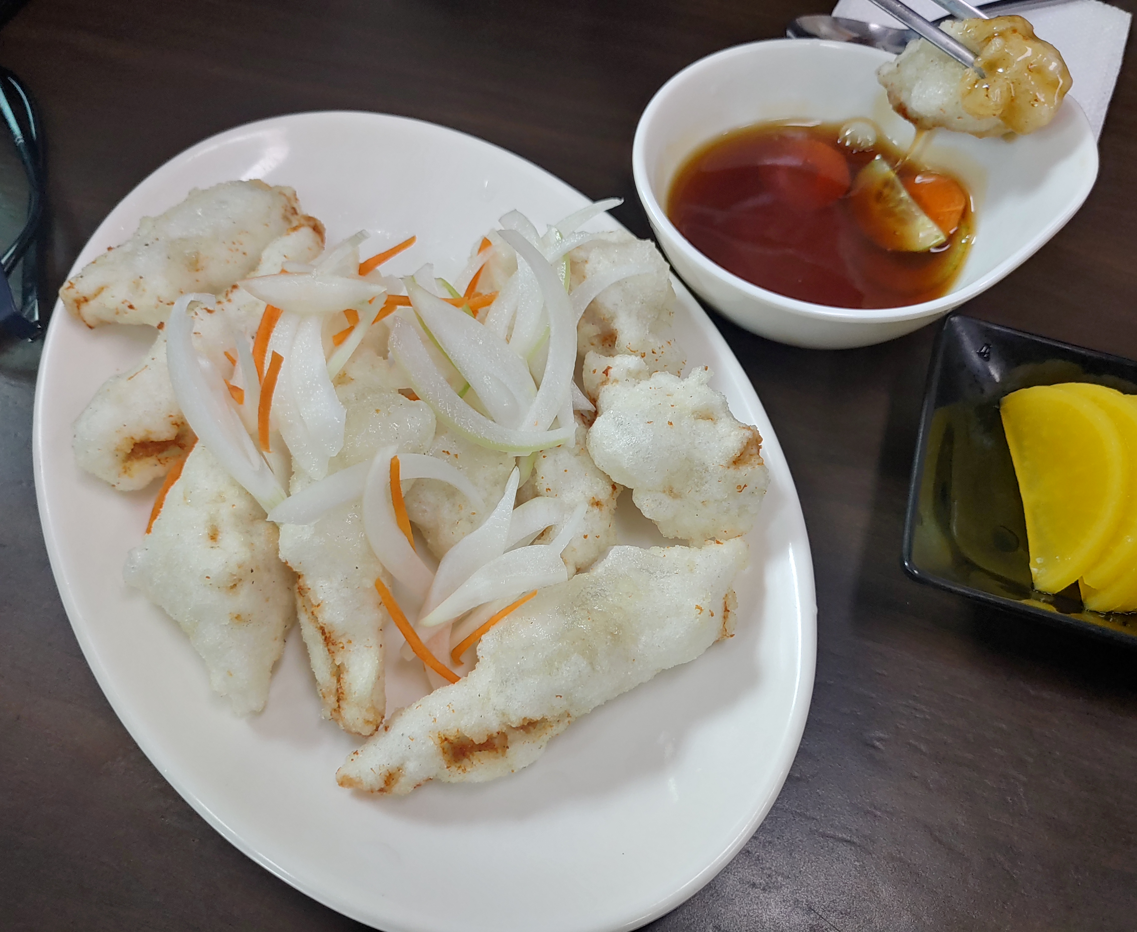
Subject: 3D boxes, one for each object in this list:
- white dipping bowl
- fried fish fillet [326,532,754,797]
[{"bbox_3d":[0.093,-0.079,0.322,0.156,0.055,0.124,-17,62,-11],"label":"white dipping bowl"},{"bbox_3d":[-0.004,0.055,0.249,0.123,0.027,0.041,-27,64,-16],"label":"fried fish fillet"}]

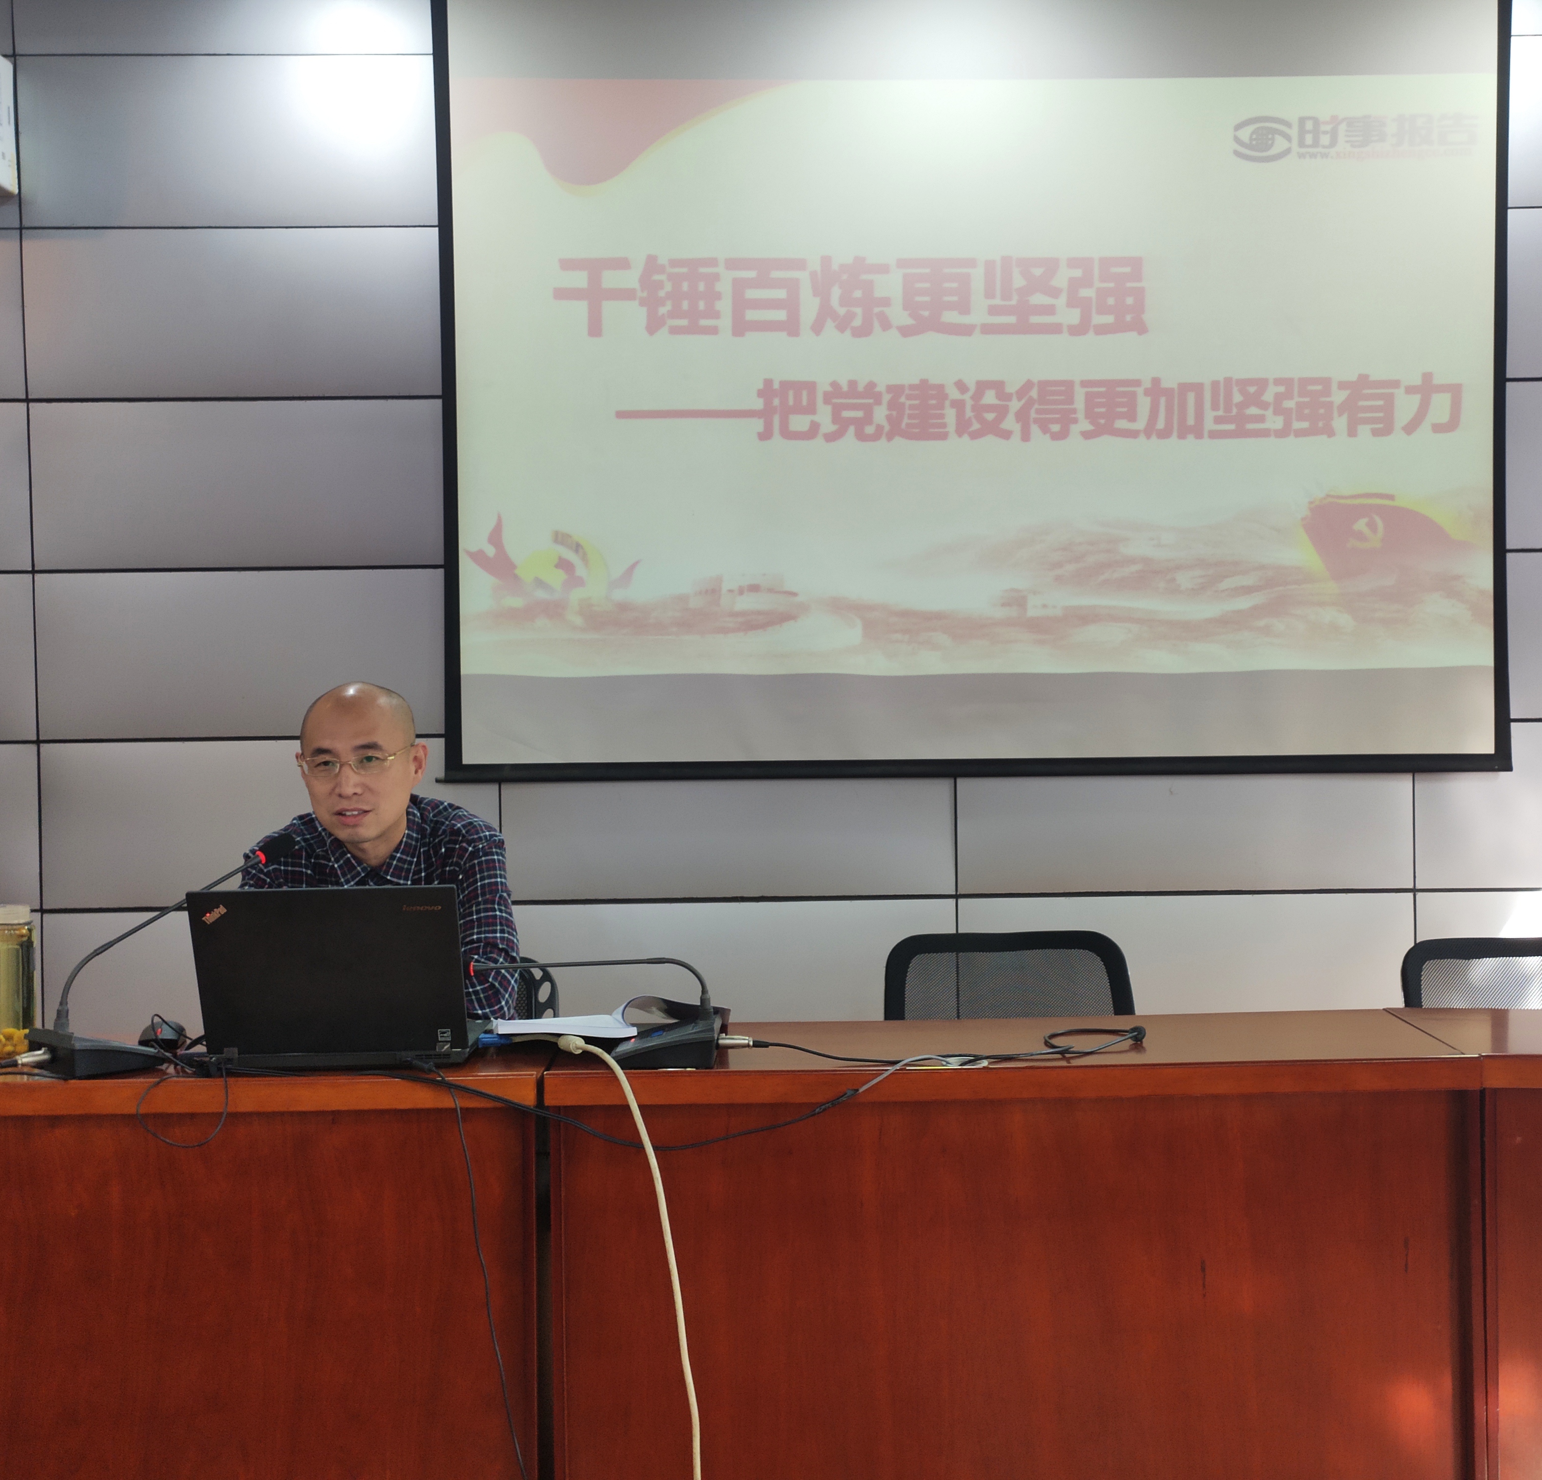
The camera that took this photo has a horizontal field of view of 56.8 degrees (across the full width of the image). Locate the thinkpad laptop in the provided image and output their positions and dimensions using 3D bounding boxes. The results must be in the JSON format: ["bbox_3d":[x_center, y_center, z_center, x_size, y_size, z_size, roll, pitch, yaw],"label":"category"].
[{"bbox_3d":[-0.561,0.301,1.936,0.340,0.243,0.280,-1,1,1],"label":"thinkpad laptop"}]

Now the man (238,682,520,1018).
[{"bbox_3d":[-0.620,0.541,2.280,0.490,1.267,0.700,-1,1,-2],"label":"man"}]

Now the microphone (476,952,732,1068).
[{"bbox_3d":[-0.259,0.350,1.927,0.420,0.138,0.120,0,1,15],"label":"microphone"}]

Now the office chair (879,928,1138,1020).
[{"bbox_3d":[0.442,0.751,2.281,0.500,0.821,0.540,-1,1,-4],"label":"office chair"}]

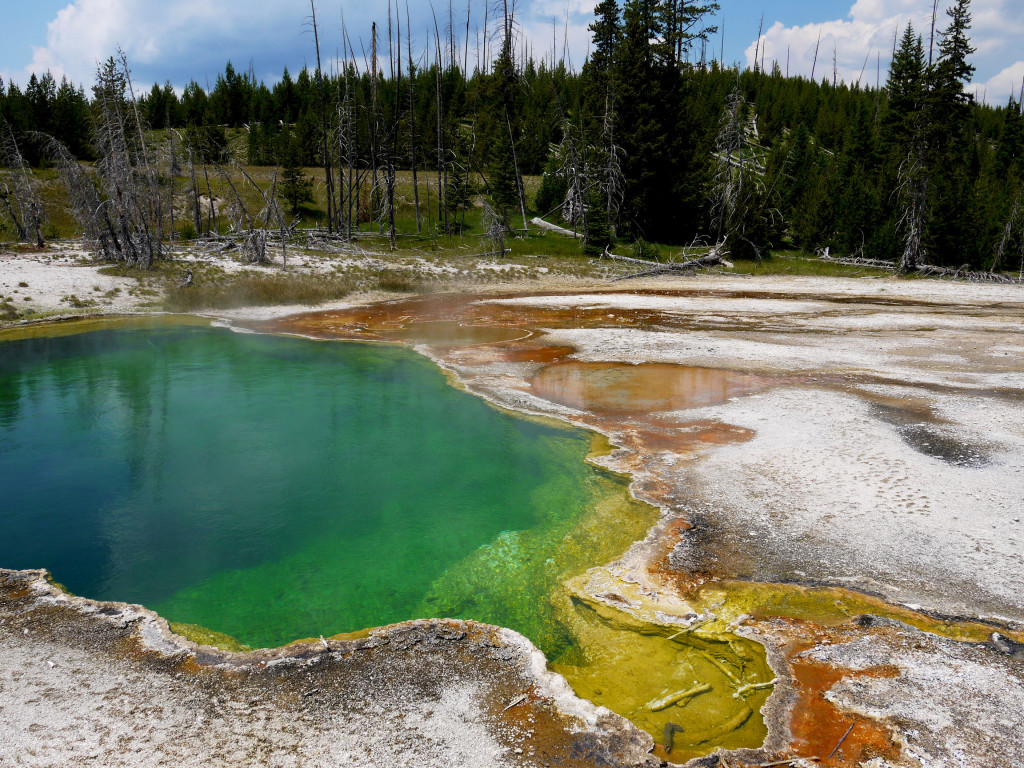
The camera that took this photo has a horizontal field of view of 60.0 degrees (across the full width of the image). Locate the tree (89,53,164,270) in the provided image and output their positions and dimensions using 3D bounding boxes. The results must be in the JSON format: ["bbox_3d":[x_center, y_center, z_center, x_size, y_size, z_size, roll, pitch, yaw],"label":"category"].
[{"bbox_3d":[-19.001,-10.967,43.743,3.484,9.866,3.200,0,10,0],"label":"tree"}]

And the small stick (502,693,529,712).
[{"bbox_3d":[0.014,1.445,4.025,0.020,0.015,0.159,8,13,38],"label":"small stick"}]

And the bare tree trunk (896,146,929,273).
[{"bbox_3d":[18.606,-8.014,41.231,1.383,5.615,1.300,0,10,0],"label":"bare tree trunk"}]

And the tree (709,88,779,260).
[{"bbox_3d":[11.997,-10.862,45.795,3.455,8.767,3.000,0,10,0],"label":"tree"}]

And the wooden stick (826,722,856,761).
[{"bbox_3d":[1.395,1.497,3.746,0.014,0.013,0.332,8,13,37],"label":"wooden stick"}]

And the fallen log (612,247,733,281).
[{"bbox_3d":[7.264,-5.477,40.677,7.850,1.150,1.200,-8,13,-39],"label":"fallen log"}]

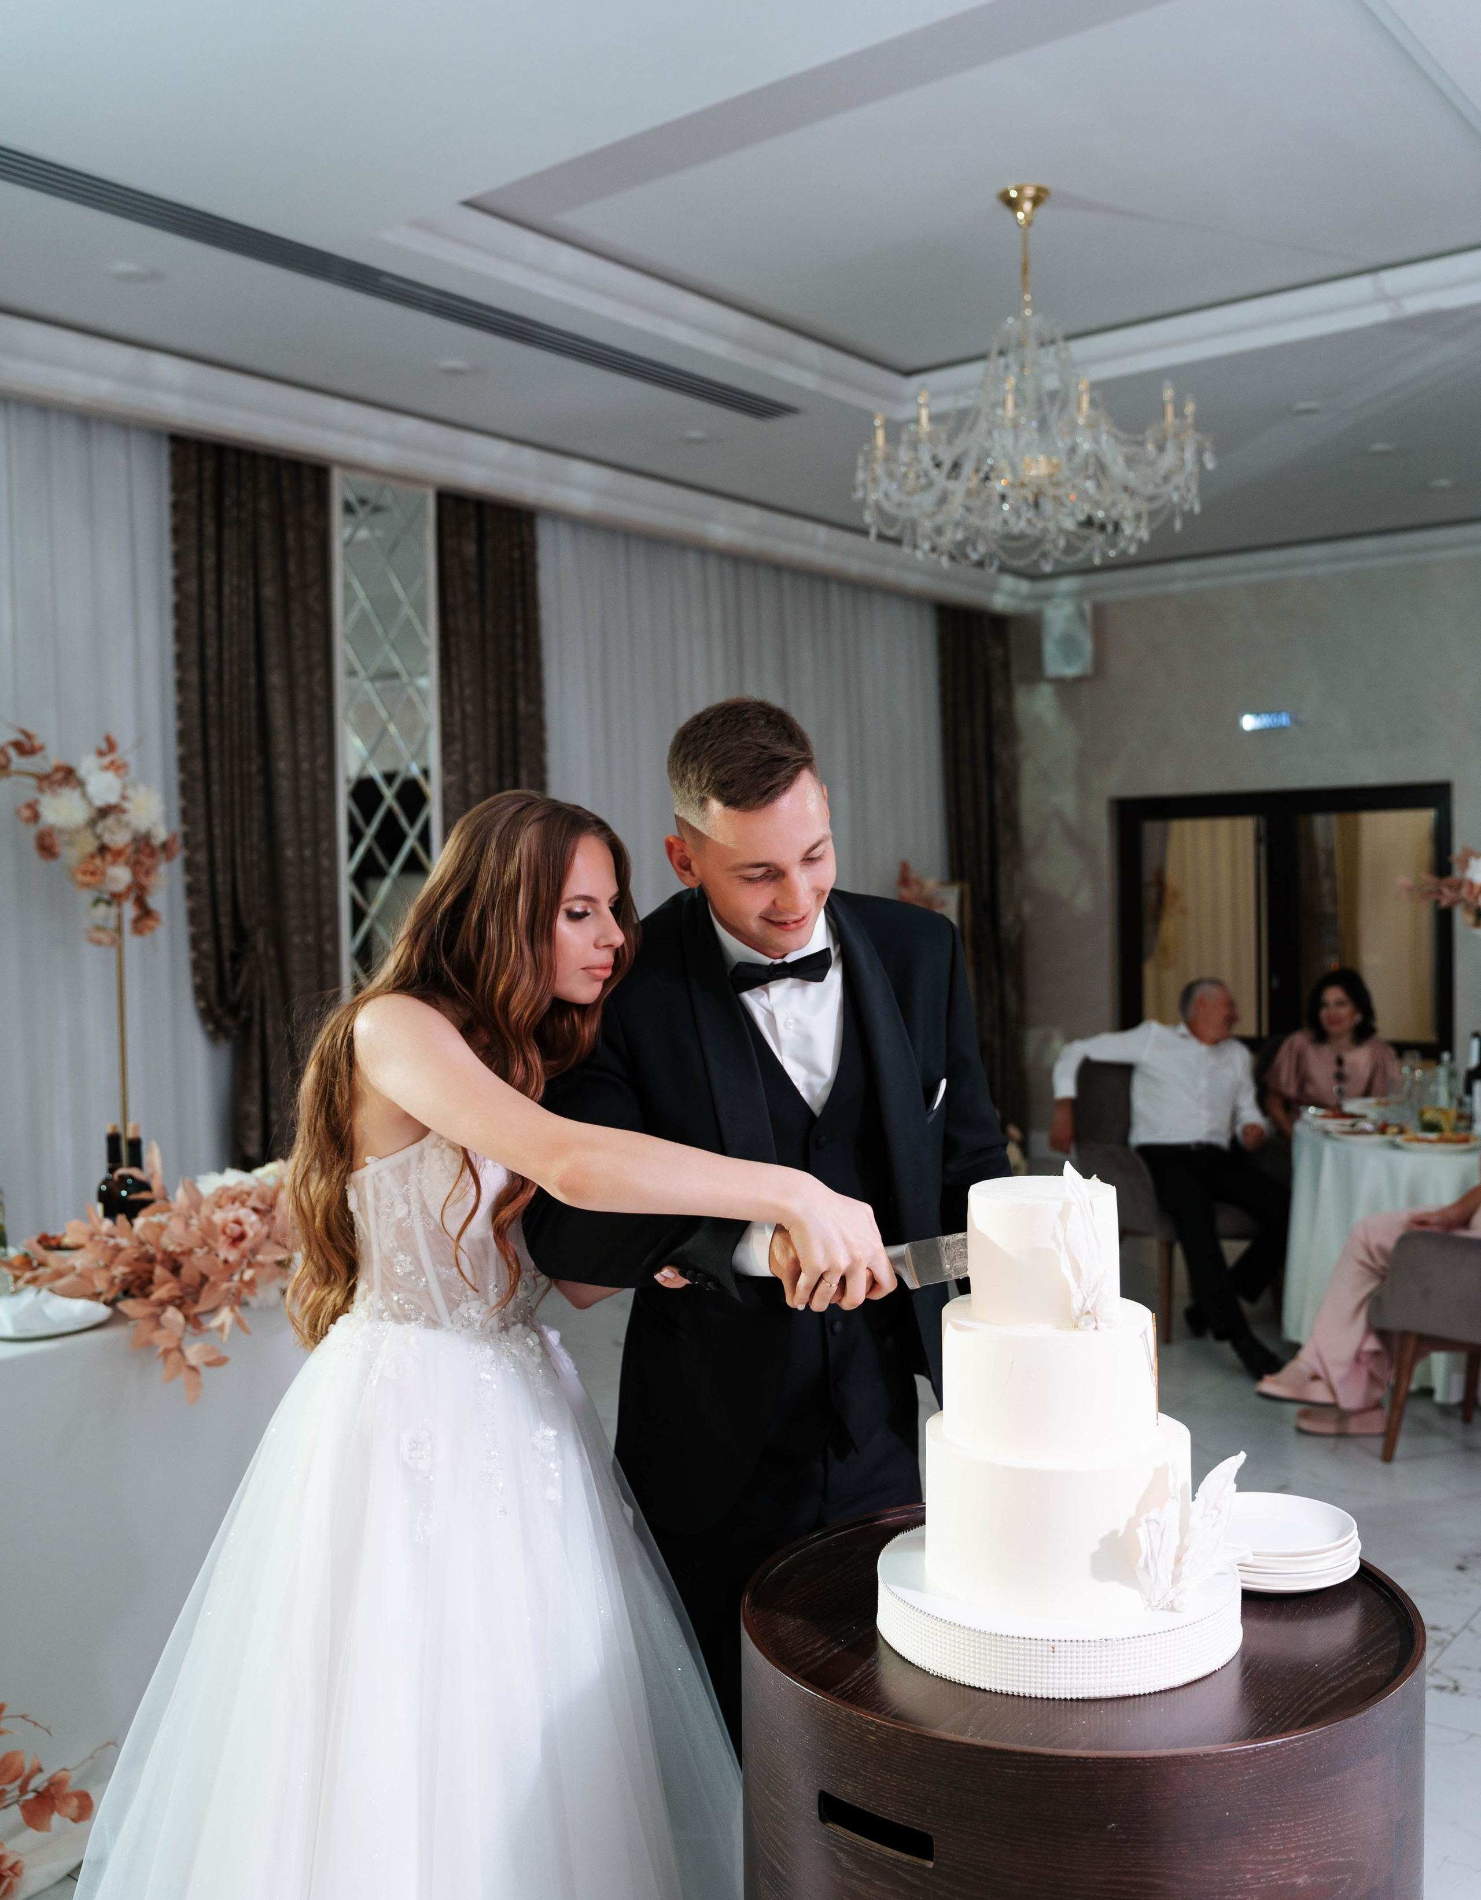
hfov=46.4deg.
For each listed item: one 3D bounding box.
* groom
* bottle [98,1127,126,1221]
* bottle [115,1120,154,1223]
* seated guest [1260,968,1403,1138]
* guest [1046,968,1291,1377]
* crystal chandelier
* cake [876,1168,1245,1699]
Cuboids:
[{"bbox_3d":[0.045,0.613,2.040,0.600,1.790,0.480,-2,3,-19],"label":"groom"},{"bbox_3d":[-1.363,0.541,3.770,0.075,0.320,0.075,-2,3,-18],"label":"bottle"},{"bbox_3d":[-1.290,0.543,3.700,0.075,0.320,0.075,-2,3,-18],"label":"bottle"},{"bbox_3d":[2.238,0.679,6.450,0.530,1.200,0.720,-1,3,4],"label":"seated guest"},{"bbox_3d":[1.550,0.710,5.980,0.620,1.200,0.860,-2,3,-19],"label":"guest"},{"bbox_3d":[0.715,-1.438,4.321,0.900,0.930,0.900,-1,3,0],"label":"crystal chandelier"},{"bbox_3d":[0.319,0.449,1.770,0.370,0.475,0.370,-1,3,-10],"label":"cake"}]

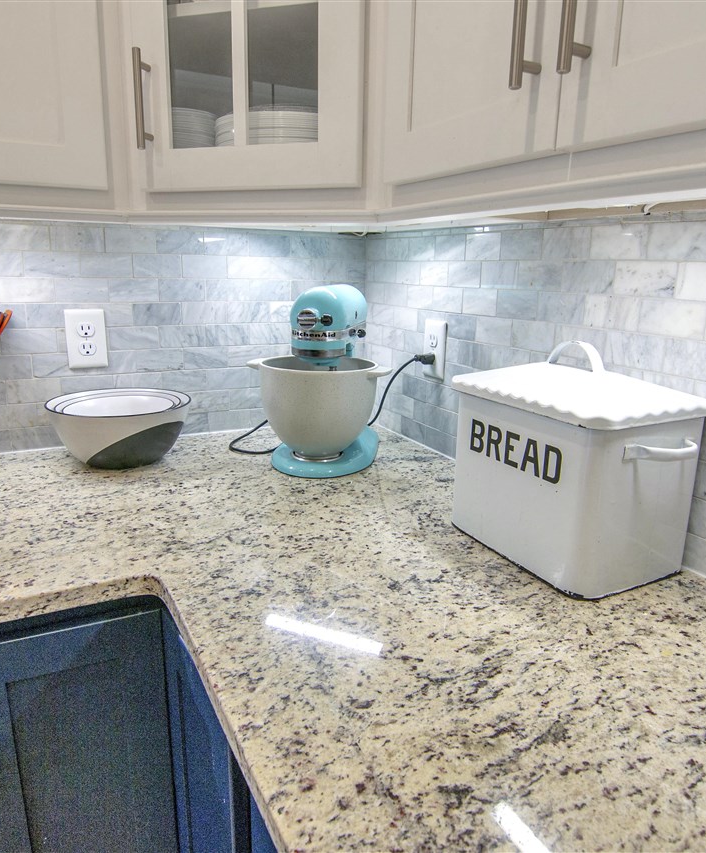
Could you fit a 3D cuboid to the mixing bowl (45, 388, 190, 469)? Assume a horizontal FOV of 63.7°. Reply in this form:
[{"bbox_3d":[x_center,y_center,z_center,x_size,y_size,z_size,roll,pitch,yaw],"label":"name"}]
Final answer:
[{"bbox_3d":[-0.474,0.011,1.144,0.265,0.120,0.265,-7,17,-28],"label":"mixing bowl"}]

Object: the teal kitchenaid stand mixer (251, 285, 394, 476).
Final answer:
[{"bbox_3d":[-0.047,-0.117,1.207,0.270,0.357,0.355,4,16,9],"label":"teal kitchenaid stand mixer"}]

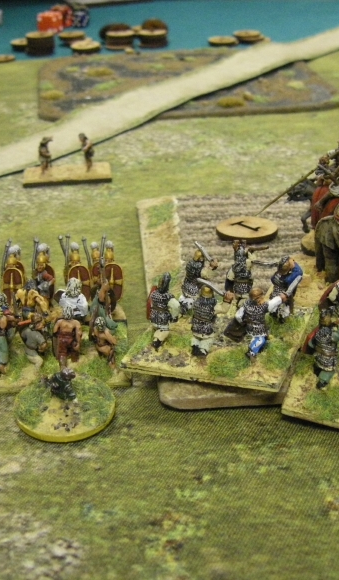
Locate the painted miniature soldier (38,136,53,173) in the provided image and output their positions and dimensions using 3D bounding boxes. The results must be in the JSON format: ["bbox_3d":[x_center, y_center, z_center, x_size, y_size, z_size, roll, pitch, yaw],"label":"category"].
[{"bbox_3d":[-0.053,-0.058,0.367,0.007,0.015,0.007,7,28,13],"label":"painted miniature soldier"}]

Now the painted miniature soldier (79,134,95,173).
[{"bbox_3d":[-0.037,-0.062,0.381,0.007,0.018,0.006,0,27,-2],"label":"painted miniature soldier"}]

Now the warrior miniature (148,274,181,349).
[{"bbox_3d":[-0.001,0.005,0.229,0.009,0.021,0.009,2,28,7],"label":"warrior miniature"}]

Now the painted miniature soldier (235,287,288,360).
[{"bbox_3d":[0.023,0.008,0.216,0.015,0.018,0.009,6,28,11],"label":"painted miniature soldier"}]

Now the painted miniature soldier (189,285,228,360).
[{"bbox_3d":[0.010,0.008,0.216,0.011,0.019,0.009,6,28,11],"label":"painted miniature soldier"}]

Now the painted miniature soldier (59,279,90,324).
[{"bbox_3d":[-0.028,0.005,0.244,0.011,0.018,0.009,-1,27,-4],"label":"painted miniature soldier"}]

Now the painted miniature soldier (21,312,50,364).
[{"bbox_3d":[-0.036,0.014,0.225,0.010,0.014,0.011,-21,34,-35],"label":"painted miniature soldier"}]

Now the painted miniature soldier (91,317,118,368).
[{"bbox_3d":[-0.018,0.014,0.236,0.007,0.014,0.008,4,27,11],"label":"painted miniature soldier"}]

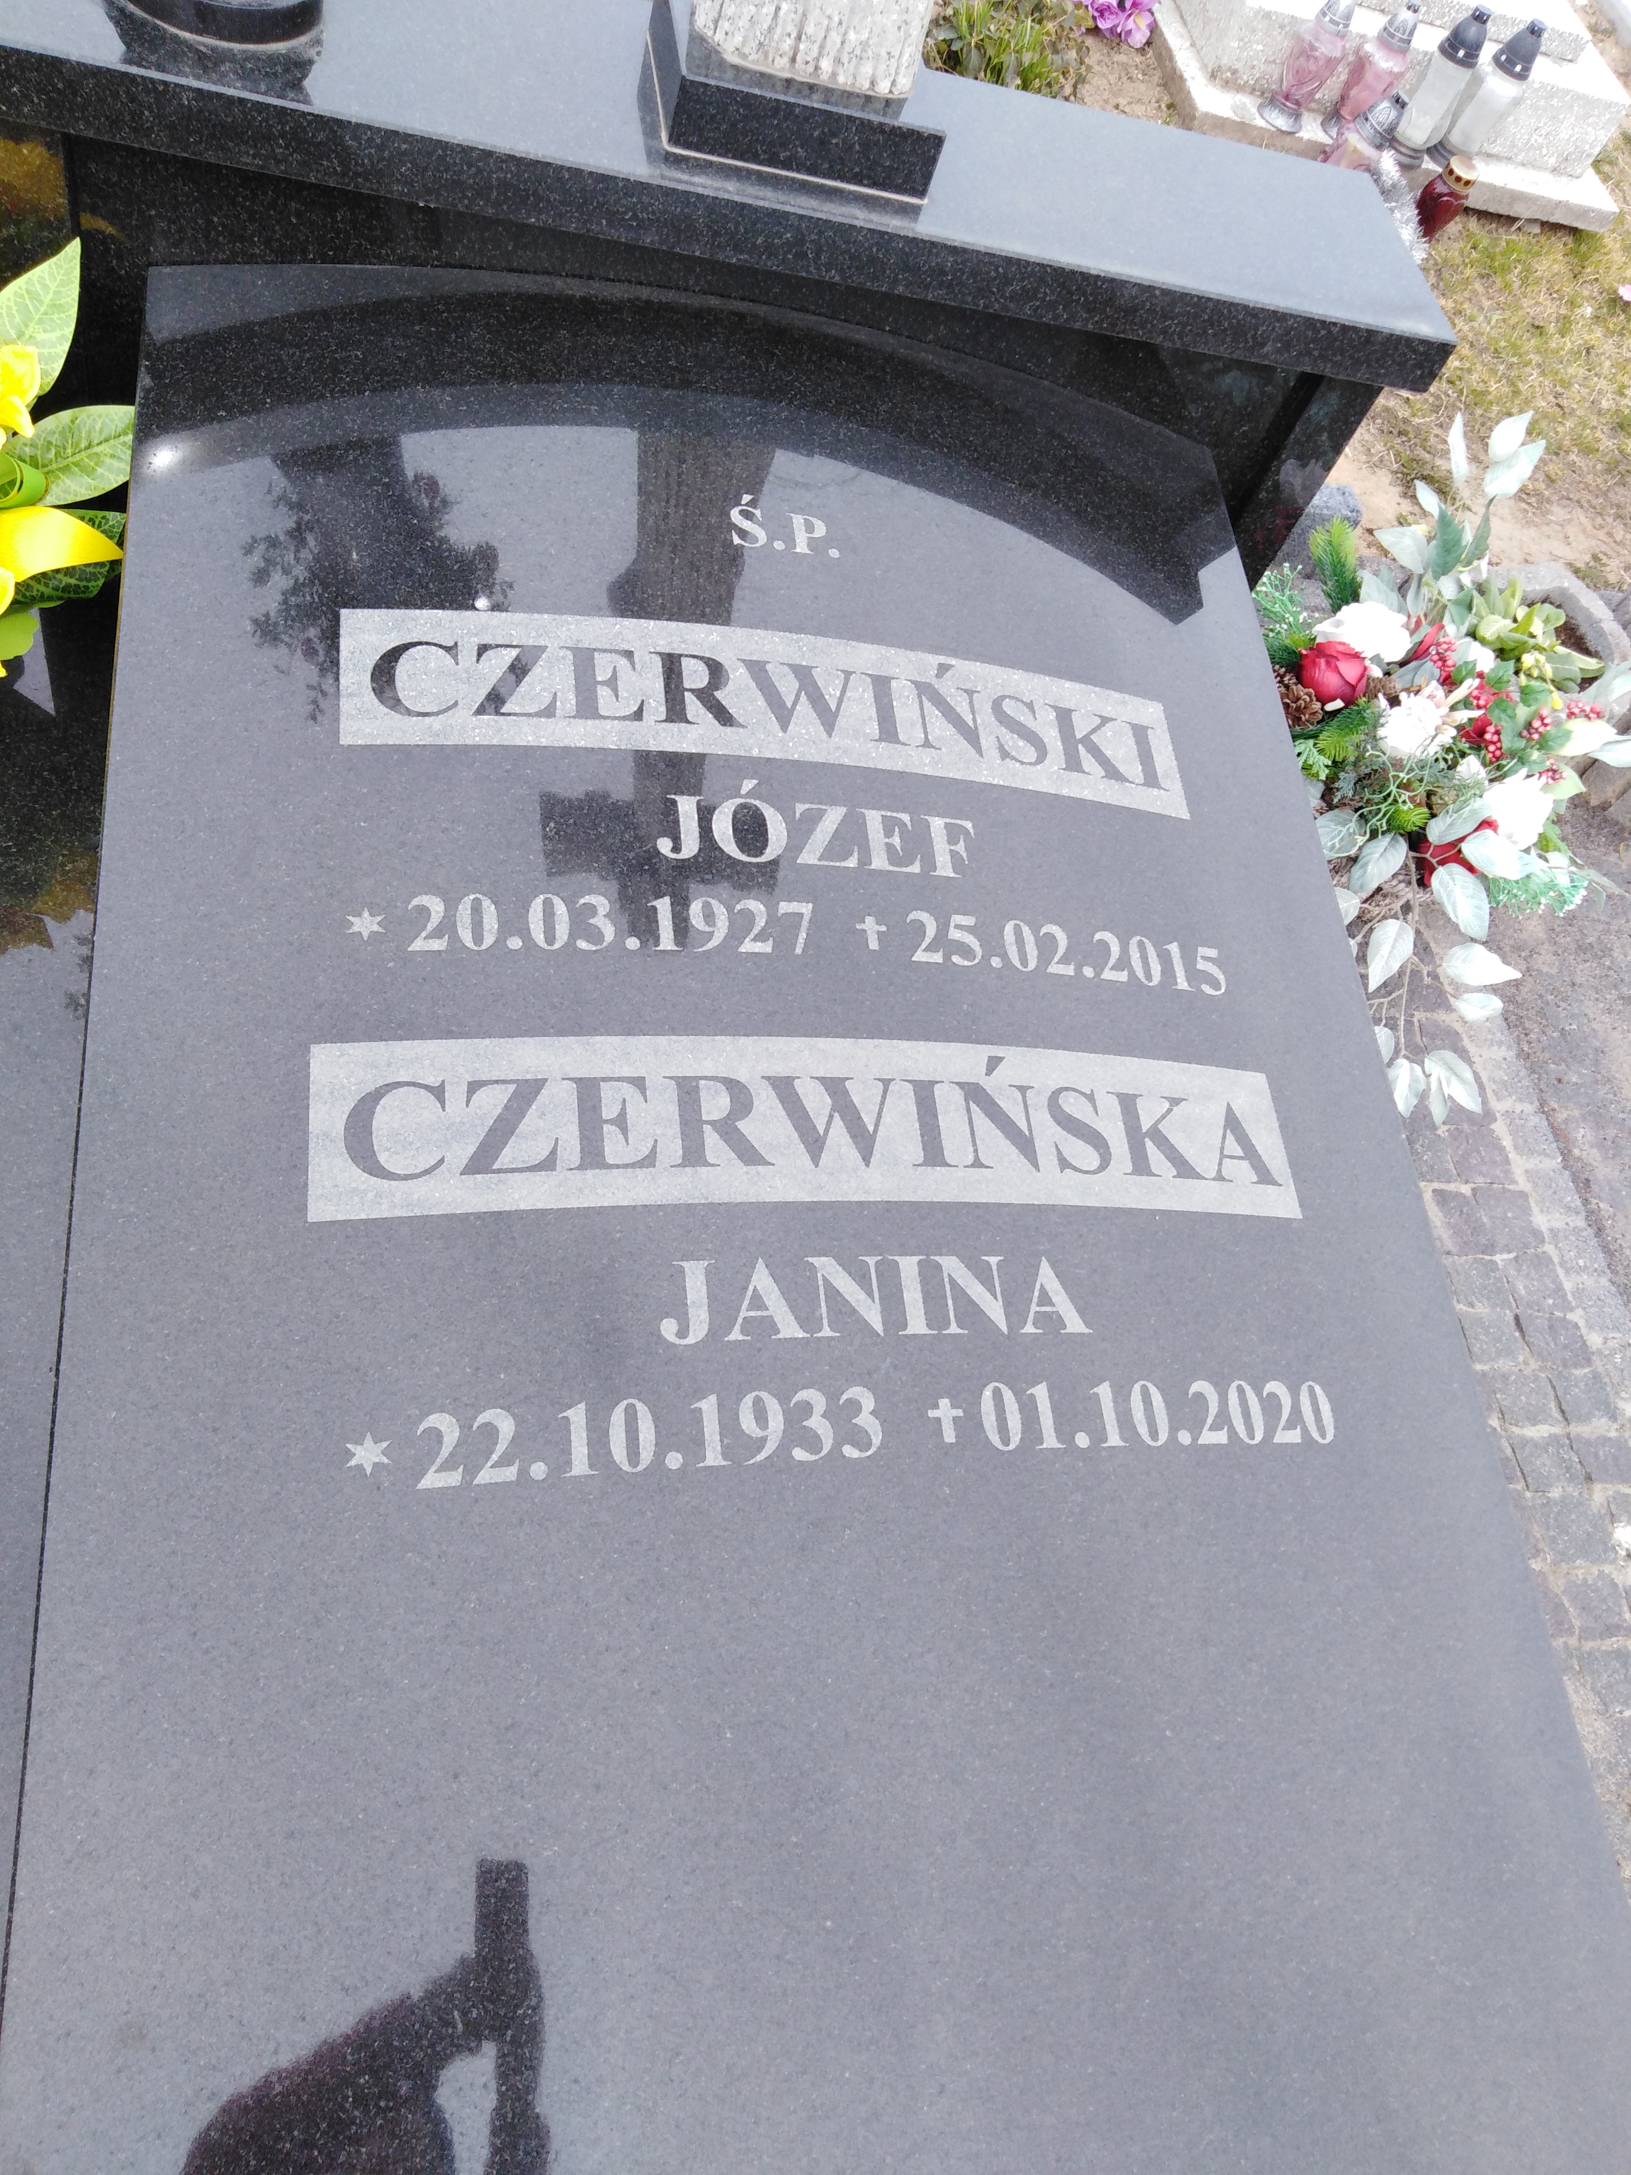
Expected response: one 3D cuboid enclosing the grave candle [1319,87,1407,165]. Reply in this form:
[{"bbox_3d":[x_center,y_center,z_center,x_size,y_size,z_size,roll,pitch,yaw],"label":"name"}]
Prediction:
[{"bbox_3d":[1.064,-1.825,3.107,0.098,0.280,0.098,7,63,-24],"label":"grave candle"}]

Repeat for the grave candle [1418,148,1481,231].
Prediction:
[{"bbox_3d":[1.297,-1.829,3.255,0.086,0.161,0.086,2,59,-17],"label":"grave candle"}]

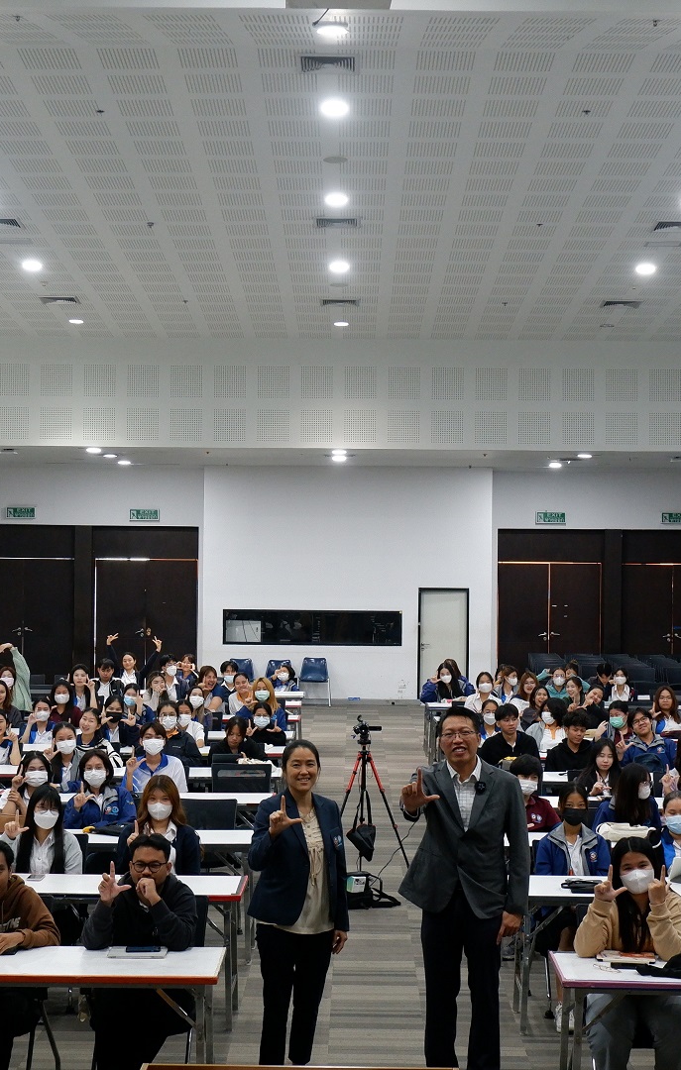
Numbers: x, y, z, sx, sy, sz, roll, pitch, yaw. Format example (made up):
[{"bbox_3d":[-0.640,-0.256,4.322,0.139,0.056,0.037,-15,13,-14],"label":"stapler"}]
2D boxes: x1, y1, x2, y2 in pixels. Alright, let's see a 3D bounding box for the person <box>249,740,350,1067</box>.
[{"bbox_3d":[-0.204,1.801,8.525,0.530,1.600,0.360,1,-1,-3],"label":"person"}]

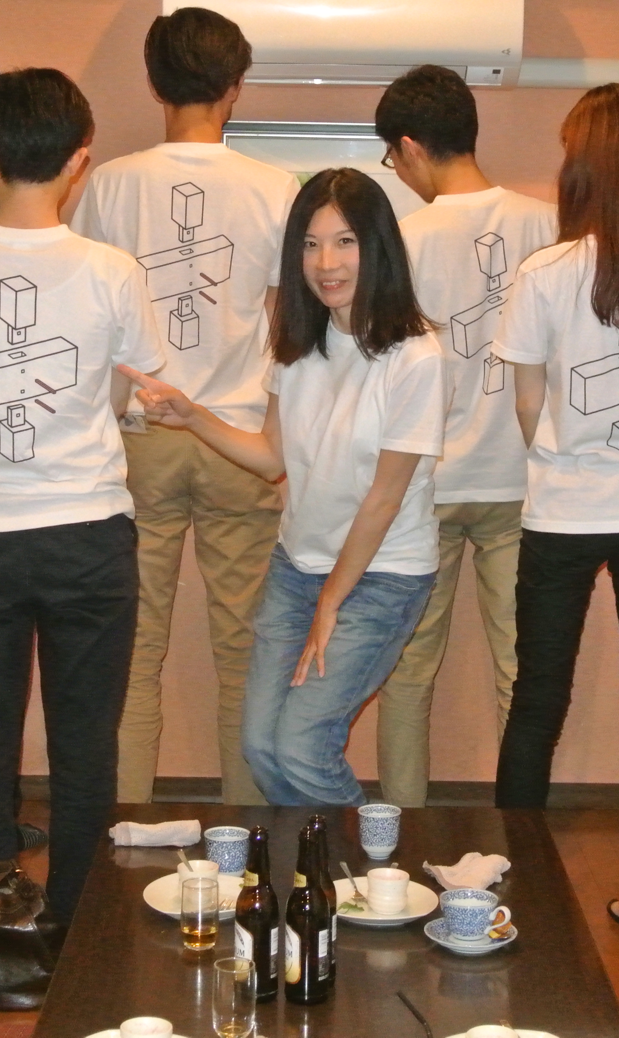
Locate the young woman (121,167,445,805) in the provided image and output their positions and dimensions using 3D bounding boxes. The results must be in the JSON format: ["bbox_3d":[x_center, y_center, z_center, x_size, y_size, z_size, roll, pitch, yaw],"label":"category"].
[{"bbox_3d":[-0.032,0.122,3.778,0.550,1.460,0.530,4,8,26],"label":"young woman"}]

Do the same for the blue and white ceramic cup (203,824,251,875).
[{"bbox_3d":[-0.129,0.529,3.347,0.073,0.067,0.073,1,7,0],"label":"blue and white ceramic cup"}]

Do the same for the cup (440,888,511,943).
[{"bbox_3d":[0.242,0.577,3.061,0.102,0.058,0.084,1,7,0],"label":"cup"}]

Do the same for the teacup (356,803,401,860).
[{"bbox_3d":[0.116,0.513,3.447,0.071,0.079,0.071,1,7,0],"label":"teacup"}]

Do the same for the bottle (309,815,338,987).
[{"bbox_3d":[0.012,0.514,2.850,0.059,0.229,0.059,1,7,0],"label":"bottle"}]

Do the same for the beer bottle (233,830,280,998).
[{"bbox_3d":[-0.069,0.527,2.833,0.059,0.229,0.059,1,7,0],"label":"beer bottle"}]

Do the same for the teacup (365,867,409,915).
[{"bbox_3d":[0.118,0.561,3.182,0.065,0.058,0.065,1,7,0],"label":"teacup"}]

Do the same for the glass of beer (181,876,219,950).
[{"bbox_3d":[-0.155,0.561,2.997,0.053,0.091,0.053,1,7,0],"label":"glass of beer"}]

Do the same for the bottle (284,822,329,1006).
[{"bbox_3d":[0.000,0.521,2.793,0.059,0.229,0.059,-1,8,-15],"label":"bottle"}]

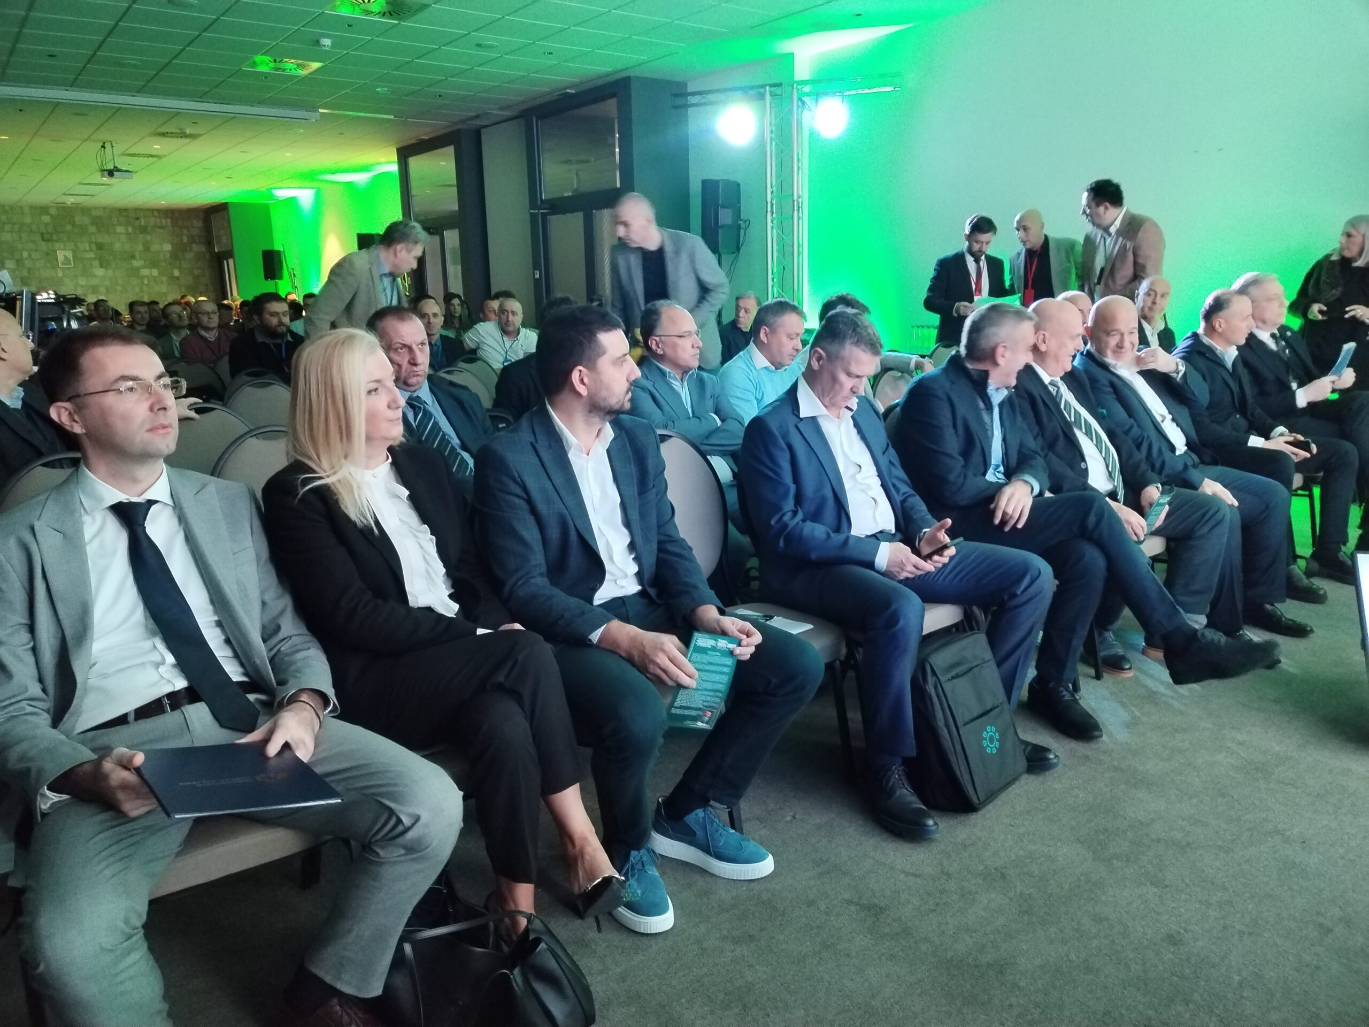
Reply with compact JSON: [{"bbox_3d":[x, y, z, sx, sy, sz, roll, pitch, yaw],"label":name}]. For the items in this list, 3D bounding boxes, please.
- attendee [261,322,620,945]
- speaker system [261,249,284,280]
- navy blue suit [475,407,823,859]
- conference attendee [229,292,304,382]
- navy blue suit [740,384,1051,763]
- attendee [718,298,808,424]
[{"bbox_3d":[-0.480,0.267,2.178,0.800,1.295,0.500,9,16,40],"label":"attendee"},{"bbox_3d":[-7.843,-4.702,19.558,0.360,0.600,0.340,4,13,20],"label":"speaker system"},{"bbox_3d":[-0.073,0.280,2.447,0.580,0.980,0.740,-11,15,-39],"label":"navy blue suit"},{"bbox_3d":[-2.360,-0.582,5.977,0.580,1.350,0.820,-10,15,-36],"label":"conference attendee"},{"bbox_3d":[0.615,0.107,3.009,0.740,1.000,0.740,-12,16,-42],"label":"navy blue suit"},{"bbox_3d":[0.532,-0.207,4.181,0.560,1.270,0.850,-12,16,-41],"label":"attendee"}]

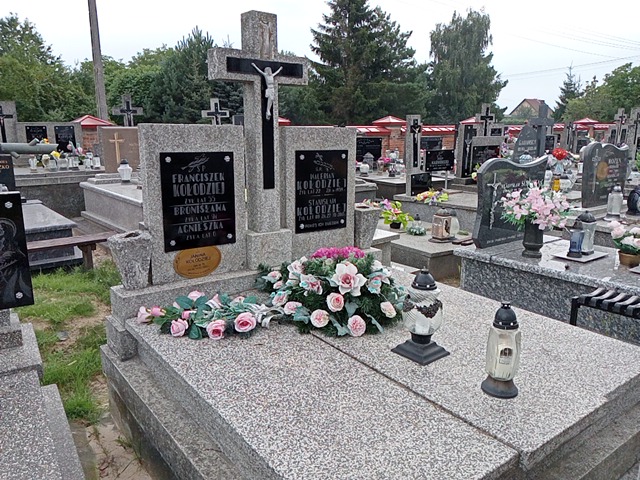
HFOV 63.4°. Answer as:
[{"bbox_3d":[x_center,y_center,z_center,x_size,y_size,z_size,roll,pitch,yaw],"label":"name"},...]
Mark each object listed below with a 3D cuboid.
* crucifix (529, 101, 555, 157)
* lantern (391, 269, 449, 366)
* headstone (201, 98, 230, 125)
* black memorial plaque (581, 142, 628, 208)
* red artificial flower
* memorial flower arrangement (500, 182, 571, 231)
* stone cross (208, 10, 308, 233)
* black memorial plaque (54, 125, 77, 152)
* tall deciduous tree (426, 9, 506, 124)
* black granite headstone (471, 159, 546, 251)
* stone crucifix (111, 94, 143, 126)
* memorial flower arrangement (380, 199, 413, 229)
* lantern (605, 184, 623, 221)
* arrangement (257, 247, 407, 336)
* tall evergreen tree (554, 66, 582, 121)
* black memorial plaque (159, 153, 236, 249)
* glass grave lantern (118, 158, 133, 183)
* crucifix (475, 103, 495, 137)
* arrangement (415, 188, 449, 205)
[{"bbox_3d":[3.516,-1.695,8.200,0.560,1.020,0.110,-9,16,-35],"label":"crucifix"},{"bbox_3d":[0.426,0.297,2.135,0.175,0.355,0.175,-9,16,-35],"label":"lantern"},{"bbox_3d":[-1.996,-2.255,10.168,0.490,1.000,0.150,-9,16,-36],"label":"headstone"},{"bbox_3d":[2.922,-0.684,5.324,0.860,0.630,0.080,-9,16,-35],"label":"black memorial plaque"},{"bbox_3d":[2.927,-1.040,6.300,0.175,0.140,0.160,1,13,1],"label":"red artificial flower"},{"bbox_3d":[1.525,-0.233,3.663,0.460,0.330,0.420,-9,16,-35],"label":"memorial flower arrangement"},{"bbox_3d":[-0.328,-0.629,2.898,0.562,1.180,0.115,-9,16,-36],"label":"stone cross"},{"bbox_3d":[-4.194,-1.657,8.551,0.290,0.420,0.030,-9,16,-36],"label":"black memorial plaque"},{"bbox_3d":[10.046,-11.280,35.500,5.300,8.900,5.300,-9,16,-35],"label":"tall deciduous tree"},{"bbox_3d":[1.631,-0.334,4.397,0.883,0.710,0.075,-9,15,-34],"label":"black granite headstone"},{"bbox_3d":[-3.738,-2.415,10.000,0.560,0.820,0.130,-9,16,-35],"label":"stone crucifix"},{"bbox_3d":[0.782,-0.267,5.285,0.320,0.295,0.300,-3,14,-14],"label":"memorial flower arrangement"},{"bbox_3d":[2.830,-0.362,4.943,0.140,0.328,0.140,8,15,29],"label":"lantern"},{"bbox_3d":[0.059,0.206,2.639,0.720,0.300,0.660,-4,14,-17],"label":"arrangement"},{"bbox_3d":[19.630,-10.601,40.249,2.700,5.501,2.700,7,15,24],"label":"tall evergreen tree"},{"bbox_3d":[-0.633,-0.206,2.725,0.400,0.500,0.025,-9,16,-36],"label":"black memorial plaque"},{"bbox_3d":[-2.823,-1.002,7.500,0.195,0.339,0.195,-4,14,-20],"label":"glass grave lantern"},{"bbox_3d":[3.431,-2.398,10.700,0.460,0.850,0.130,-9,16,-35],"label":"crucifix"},{"bbox_3d":[1.243,-0.493,5.756,0.320,0.150,0.280,-9,16,-35],"label":"arrangement"}]

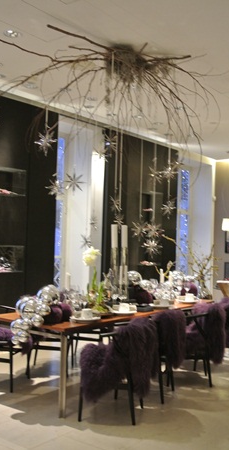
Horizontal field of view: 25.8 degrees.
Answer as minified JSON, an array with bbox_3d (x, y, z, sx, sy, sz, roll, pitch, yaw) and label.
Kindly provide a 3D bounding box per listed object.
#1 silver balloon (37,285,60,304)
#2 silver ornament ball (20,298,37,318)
[{"bbox_3d":[-0.617,0.660,4.752,0.191,0.191,0.201,1,-2,0],"label":"silver balloon"},{"bbox_3d":[-0.775,0.762,4.551,0.169,0.171,0.169,1,-2,0],"label":"silver ornament ball"}]

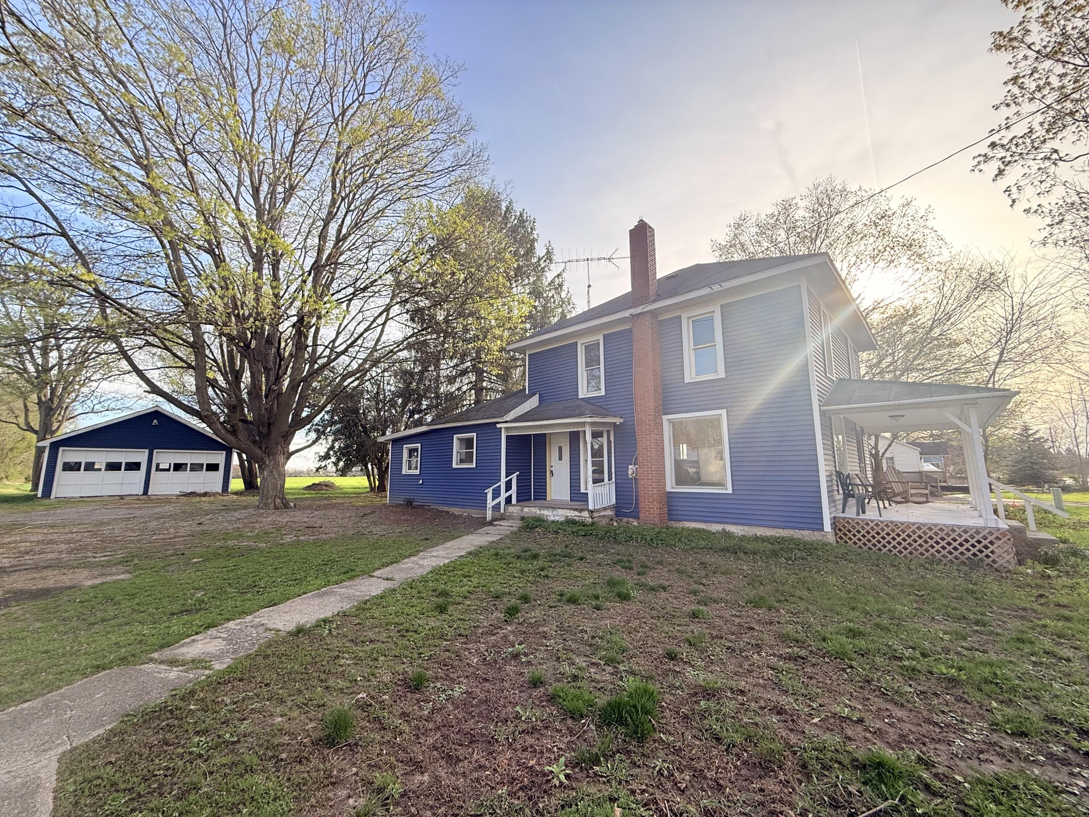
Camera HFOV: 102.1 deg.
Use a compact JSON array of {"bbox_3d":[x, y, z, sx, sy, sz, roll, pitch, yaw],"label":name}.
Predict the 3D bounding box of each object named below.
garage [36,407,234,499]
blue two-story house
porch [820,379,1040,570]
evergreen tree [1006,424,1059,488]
[{"bbox_3d":[-21.406,2.371,23.730,7.251,4.328,7.200,8,-12,-43],"label":"garage"},{"bbox_3d":[3.340,-0.464,15.623,17.250,8.350,10.250,-8,-12,41],"label":"blue two-story house"},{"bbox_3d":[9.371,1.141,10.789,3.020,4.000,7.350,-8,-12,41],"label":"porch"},{"bbox_3d":[53.263,5.203,48.546,4.200,7.200,4.200,8,-12,-42],"label":"evergreen tree"}]

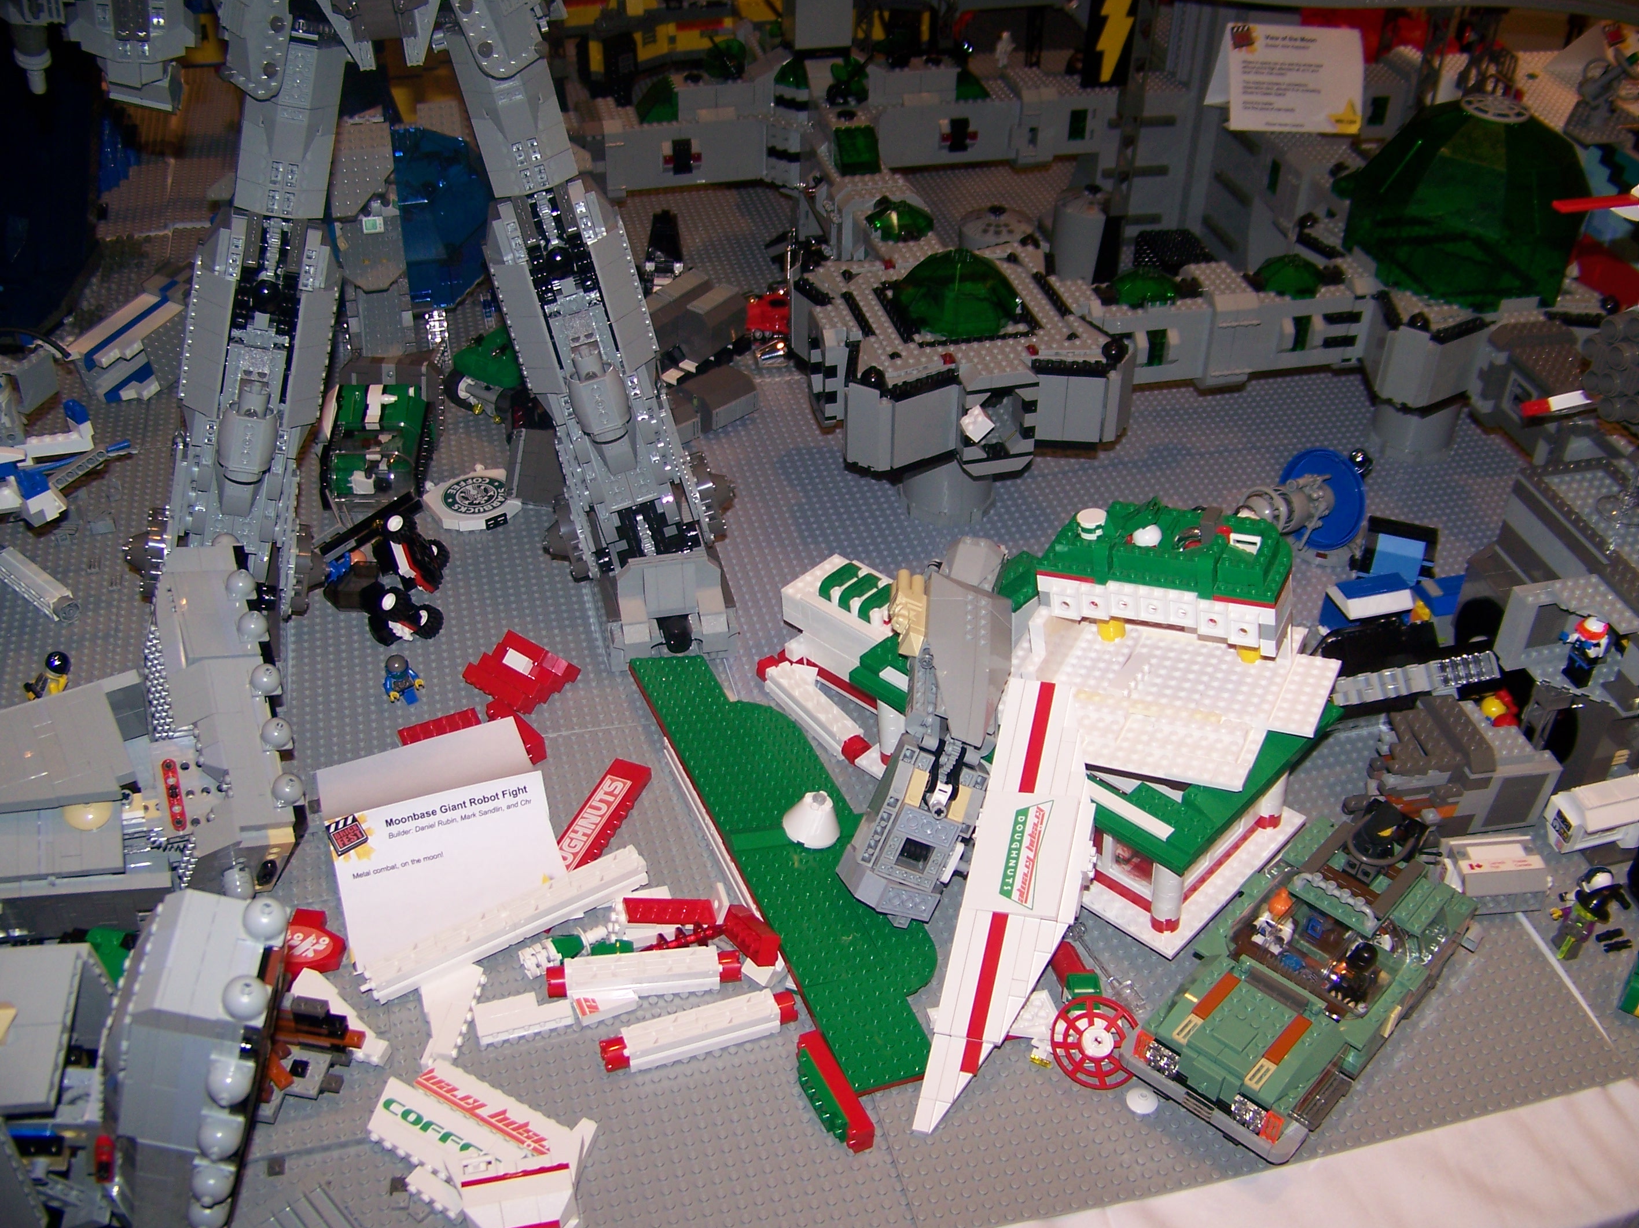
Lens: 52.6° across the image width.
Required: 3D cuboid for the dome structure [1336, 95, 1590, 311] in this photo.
[{"bbox_3d":[0.453,-0.298,1.147,0.157,0.110,0.157,-8,39,-12],"label":"dome structure"}]

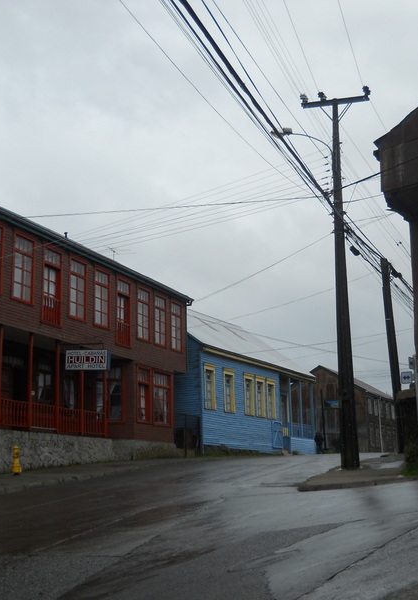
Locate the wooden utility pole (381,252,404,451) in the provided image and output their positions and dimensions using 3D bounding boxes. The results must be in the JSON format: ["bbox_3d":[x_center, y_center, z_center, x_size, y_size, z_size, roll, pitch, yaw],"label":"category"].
[{"bbox_3d":[7.057,2.064,32.831,0.340,7.587,0.340,-5,-13,15],"label":"wooden utility pole"}]

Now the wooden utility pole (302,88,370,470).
[{"bbox_3d":[3.642,-0.795,23.240,1.950,10.577,0.440,-4,-13,16],"label":"wooden utility pole"}]

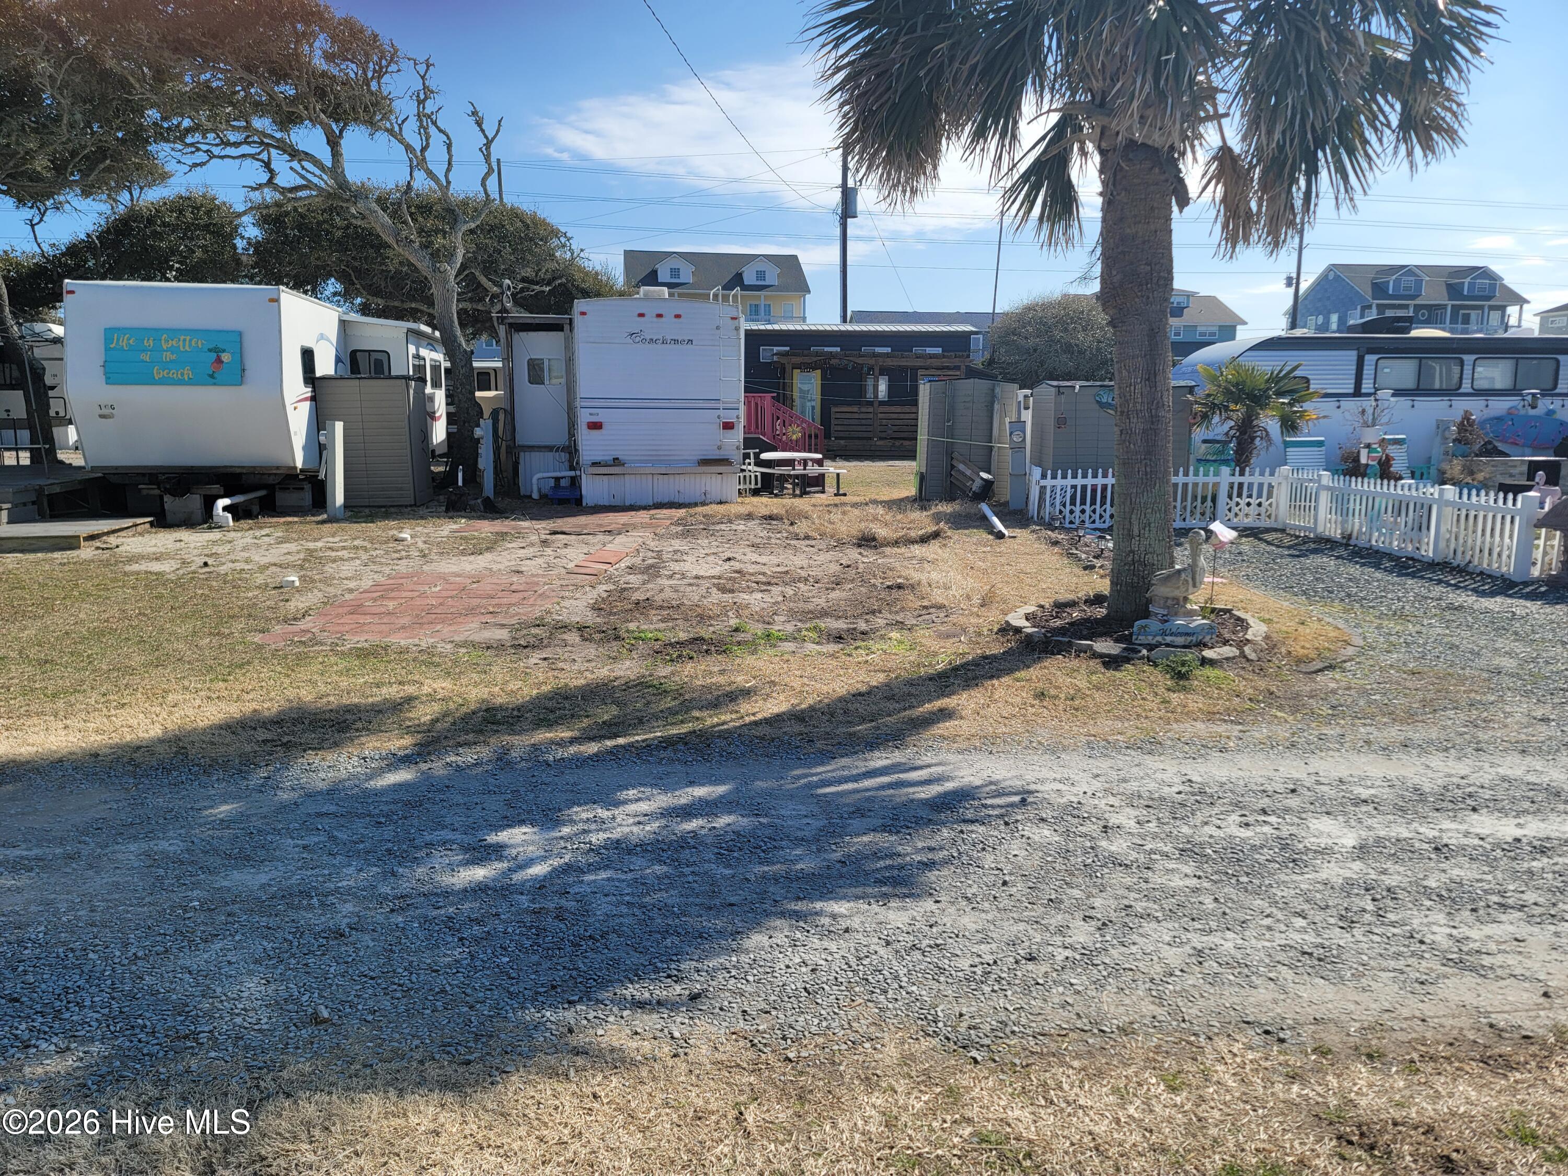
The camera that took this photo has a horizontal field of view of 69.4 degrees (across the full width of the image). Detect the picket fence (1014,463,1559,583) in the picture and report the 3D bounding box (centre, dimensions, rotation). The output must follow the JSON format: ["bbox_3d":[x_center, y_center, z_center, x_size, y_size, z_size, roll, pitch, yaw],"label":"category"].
[{"bbox_3d":[5.102,-0.837,12.330,3.750,0.800,5.000,0,10,0],"label":"picket fence"}]

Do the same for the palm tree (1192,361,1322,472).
[{"bbox_3d":[6.354,-1.966,15.081,1.700,2.100,1.650,0,10,0],"label":"palm tree"}]

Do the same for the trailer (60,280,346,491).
[{"bbox_3d":[-8.361,-2.955,18.182,2.500,2.950,8.200,-2,10,-11],"label":"trailer"}]

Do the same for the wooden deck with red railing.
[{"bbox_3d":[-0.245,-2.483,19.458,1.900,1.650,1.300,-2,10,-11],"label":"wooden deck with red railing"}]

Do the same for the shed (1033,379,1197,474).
[{"bbox_3d":[4.624,-1.999,16.039,1.930,1.860,1.320,0,10,0],"label":"shed"}]

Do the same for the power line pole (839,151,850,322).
[{"bbox_3d":[2.020,-9.472,36.433,0.280,9.800,0.280,0,10,0],"label":"power line pole"}]

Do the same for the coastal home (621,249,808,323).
[{"bbox_3d":[-5.361,-18.520,84.095,13.200,12.000,11.000,-2,10,-10],"label":"coastal home"}]

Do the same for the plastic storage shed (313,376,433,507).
[{"bbox_3d":[-6.195,-2.259,17.267,1.420,1.900,1.300,-1,10,-9],"label":"plastic storage shed"}]

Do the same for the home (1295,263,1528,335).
[{"bbox_3d":[45.538,-18.216,84.128,12.600,11.400,10.800,-1,10,-7],"label":"home"}]

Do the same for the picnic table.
[{"bbox_3d":[0.124,-1.823,18.250,1.700,0.740,1.600,0,10,0],"label":"picnic table"}]

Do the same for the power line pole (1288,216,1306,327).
[{"bbox_3d":[32.436,-17.353,71.602,0.360,13.800,0.360,0,10,0],"label":"power line pole"}]

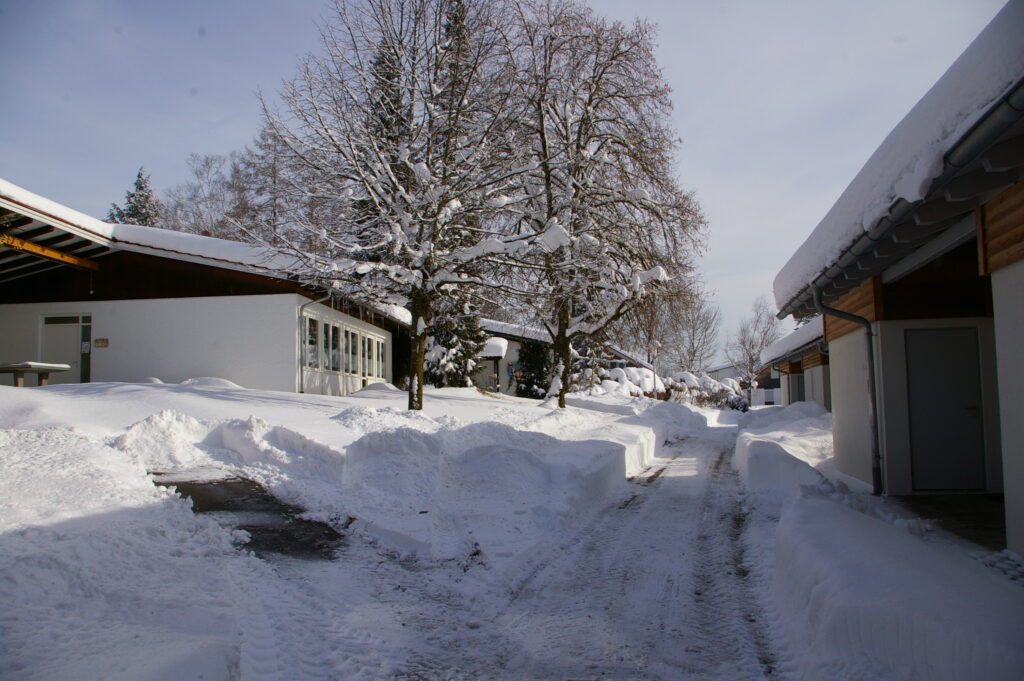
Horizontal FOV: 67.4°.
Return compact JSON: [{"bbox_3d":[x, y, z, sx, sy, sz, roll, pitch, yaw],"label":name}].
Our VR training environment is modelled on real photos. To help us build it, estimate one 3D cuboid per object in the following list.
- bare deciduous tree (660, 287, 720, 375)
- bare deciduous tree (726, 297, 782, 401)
[{"bbox_3d":[11.165,0.000,48.000,3.900,6.900,3.900,-1,-5,0],"label":"bare deciduous tree"},{"bbox_3d":[13.560,0.588,43.000,3.300,6.200,3.300,-1,-5,0],"label":"bare deciduous tree"}]

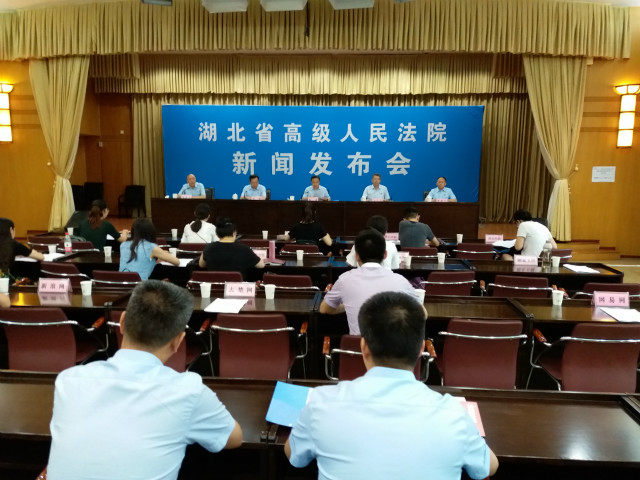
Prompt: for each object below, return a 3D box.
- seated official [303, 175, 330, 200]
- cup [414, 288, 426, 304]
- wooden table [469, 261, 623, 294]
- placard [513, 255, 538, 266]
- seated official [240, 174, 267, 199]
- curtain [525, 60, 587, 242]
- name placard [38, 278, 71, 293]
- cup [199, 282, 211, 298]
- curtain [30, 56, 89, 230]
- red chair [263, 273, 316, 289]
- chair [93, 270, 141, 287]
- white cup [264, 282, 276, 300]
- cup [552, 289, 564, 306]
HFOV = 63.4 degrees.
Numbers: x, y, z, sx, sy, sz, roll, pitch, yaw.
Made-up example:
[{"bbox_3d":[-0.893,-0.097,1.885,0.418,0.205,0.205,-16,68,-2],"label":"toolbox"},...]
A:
[{"bbox_3d":[-0.075,-0.583,9.728,0.540,1.240,0.750,1,7,3],"label":"seated official"},{"bbox_3d":[0.646,0.366,3.330,0.076,0.088,0.076,1,8,4],"label":"cup"},{"bbox_3d":[2.084,0.637,5.061,1.380,0.750,0.530,1,7,3],"label":"wooden table"},{"bbox_3d":[2.039,0.198,5.139,0.220,0.100,0.085,2,7,7],"label":"placard"},{"bbox_3d":[-1.318,-0.677,10.280,0.560,1.220,0.750,1,8,4],"label":"seated official"},{"bbox_3d":[4.254,-1.620,9.372,1.133,3.386,0.350,1,8,0],"label":"curtain"},{"bbox_3d":[-1.924,0.329,3.794,0.205,0.100,0.085,1,7,3],"label":"name placard"},{"bbox_3d":[-0.760,0.340,3.452,0.075,0.087,0.075,1,8,0],"label":"cup"},{"bbox_3d":[-5.268,-1.933,10.570,1.200,3.550,0.300,1,8,4],"label":"curtain"},{"bbox_3d":[-0.197,0.641,4.136,0.570,0.850,0.580,2,8,9],"label":"red chair"},{"bbox_3d":[-1.542,0.608,4.328,0.550,0.800,0.560,2,8,9],"label":"chair"},{"bbox_3d":[-0.328,0.346,3.438,0.075,0.087,0.075,1,8,3],"label":"white cup"},{"bbox_3d":[1.574,0.384,3.408,0.075,0.088,0.075,1,8,4],"label":"cup"}]

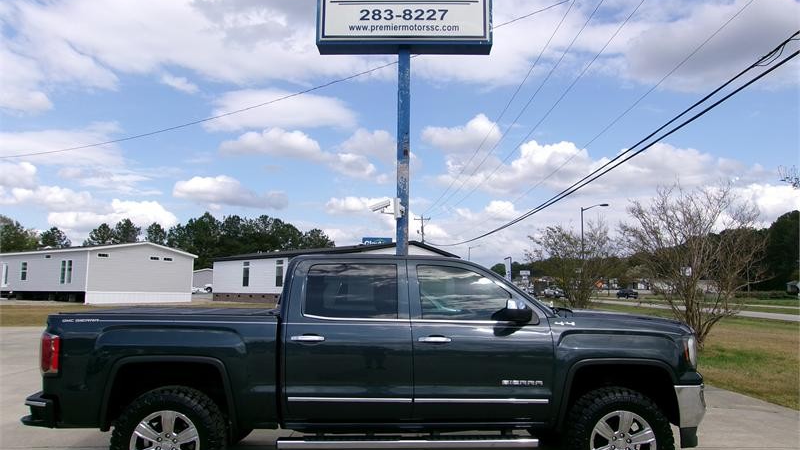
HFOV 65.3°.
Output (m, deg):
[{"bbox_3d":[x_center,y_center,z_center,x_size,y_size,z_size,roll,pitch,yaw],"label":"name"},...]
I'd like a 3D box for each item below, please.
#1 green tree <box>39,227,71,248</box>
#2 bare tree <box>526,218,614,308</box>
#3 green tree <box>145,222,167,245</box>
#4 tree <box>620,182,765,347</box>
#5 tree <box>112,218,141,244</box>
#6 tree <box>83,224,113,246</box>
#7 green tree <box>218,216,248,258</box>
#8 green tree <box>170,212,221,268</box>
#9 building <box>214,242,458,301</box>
[{"bbox_3d":[-64.064,6.807,114.887,6.487,12.768,6.487,1,-6,0],"label":"green tree"},{"bbox_3d":[9.610,2.479,34.939,4.970,5.838,4.722,0,-6,0],"label":"bare tree"},{"bbox_3d":[-43.398,6.109,109.931,3.901,13.534,3.901,0,-6,0],"label":"green tree"},{"bbox_3d":[8.396,1.071,17.699,4.003,4.676,3.683,1,-6,0],"label":"tree"},{"bbox_3d":[-48.573,5.736,109.966,4.968,14.212,4.968,0,-6,0],"label":"tree"},{"bbox_3d":[-53.481,6.251,109.909,5.671,13.106,5.671,0,-6,0],"label":"tree"},{"bbox_3d":[-28.297,5.385,105.022,5.553,14.079,5.553,1,-6,0],"label":"green tree"},{"bbox_3d":[-34.722,5.045,105.022,8.477,14.748,8.477,0,-6,0],"label":"green tree"},{"bbox_3d":[-6.457,4.338,52.639,9.500,4.642,21.500,6,-9,-43],"label":"building"}]

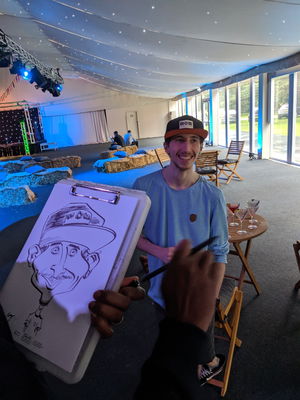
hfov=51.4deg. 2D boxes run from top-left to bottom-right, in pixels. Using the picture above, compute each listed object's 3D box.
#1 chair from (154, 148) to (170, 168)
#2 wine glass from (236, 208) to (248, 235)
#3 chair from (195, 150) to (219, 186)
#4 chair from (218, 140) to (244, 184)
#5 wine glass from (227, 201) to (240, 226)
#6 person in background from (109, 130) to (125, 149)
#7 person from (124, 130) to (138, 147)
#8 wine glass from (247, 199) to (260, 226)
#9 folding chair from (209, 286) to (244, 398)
[{"bbox_3d":[0.497,-0.757,7.391,0.460,0.890,0.580,-14,18,-30],"label":"chair"},{"bbox_3d":[0.748,0.177,2.531,0.107,0.187,0.107,-5,15,0],"label":"wine glass"},{"bbox_3d":[1.181,-0.549,6.420,0.460,0.890,0.580,-2,16,11],"label":"chair"},{"bbox_3d":[1.903,-0.906,7.468,0.580,0.890,0.460,-13,17,-26],"label":"chair"},{"bbox_3d":[0.732,0.130,2.707,0.107,0.187,0.107,-5,15,0],"label":"wine glass"},{"bbox_3d":[-1.504,-2.482,13.805,0.700,1.000,0.500,-1,16,14],"label":"person in background"},{"bbox_3d":[-0.827,-2.543,13.805,0.700,1.000,0.500,-9,16,-14],"label":"person"},{"bbox_3d":[0.916,0.099,2.757,0.107,0.187,0.107,-5,15,0],"label":"wine glass"},{"bbox_3d":[0.319,0.725,2.126,0.460,0.890,0.580,5,18,32],"label":"folding chair"}]

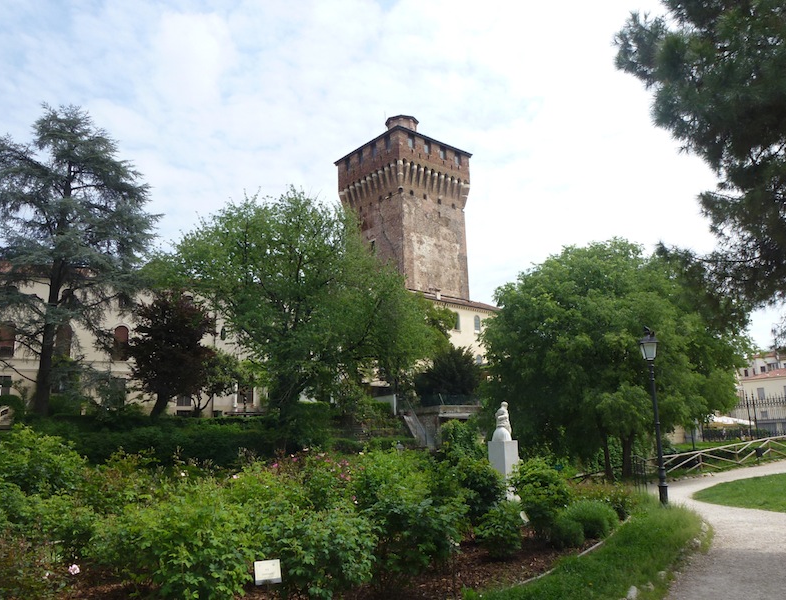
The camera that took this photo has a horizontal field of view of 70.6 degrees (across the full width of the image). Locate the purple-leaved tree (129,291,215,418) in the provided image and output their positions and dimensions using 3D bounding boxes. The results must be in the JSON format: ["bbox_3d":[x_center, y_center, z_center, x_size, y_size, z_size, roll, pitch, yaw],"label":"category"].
[{"bbox_3d":[-11.925,2.954,30.000,4.420,7.070,4.200,-1,-10,0],"label":"purple-leaved tree"}]

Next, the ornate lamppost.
[{"bbox_3d":[5.469,2.385,11.600,0.390,3.600,0.390,-1,-10,0],"label":"ornate lamppost"}]

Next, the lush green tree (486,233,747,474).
[{"bbox_3d":[6.618,1.602,16.500,7.410,7.120,6.900,-1,-10,0],"label":"lush green tree"}]

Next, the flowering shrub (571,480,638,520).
[{"bbox_3d":[3.795,3.612,10.000,1.170,0.640,1.050,-1,-10,0],"label":"flowering shrub"}]

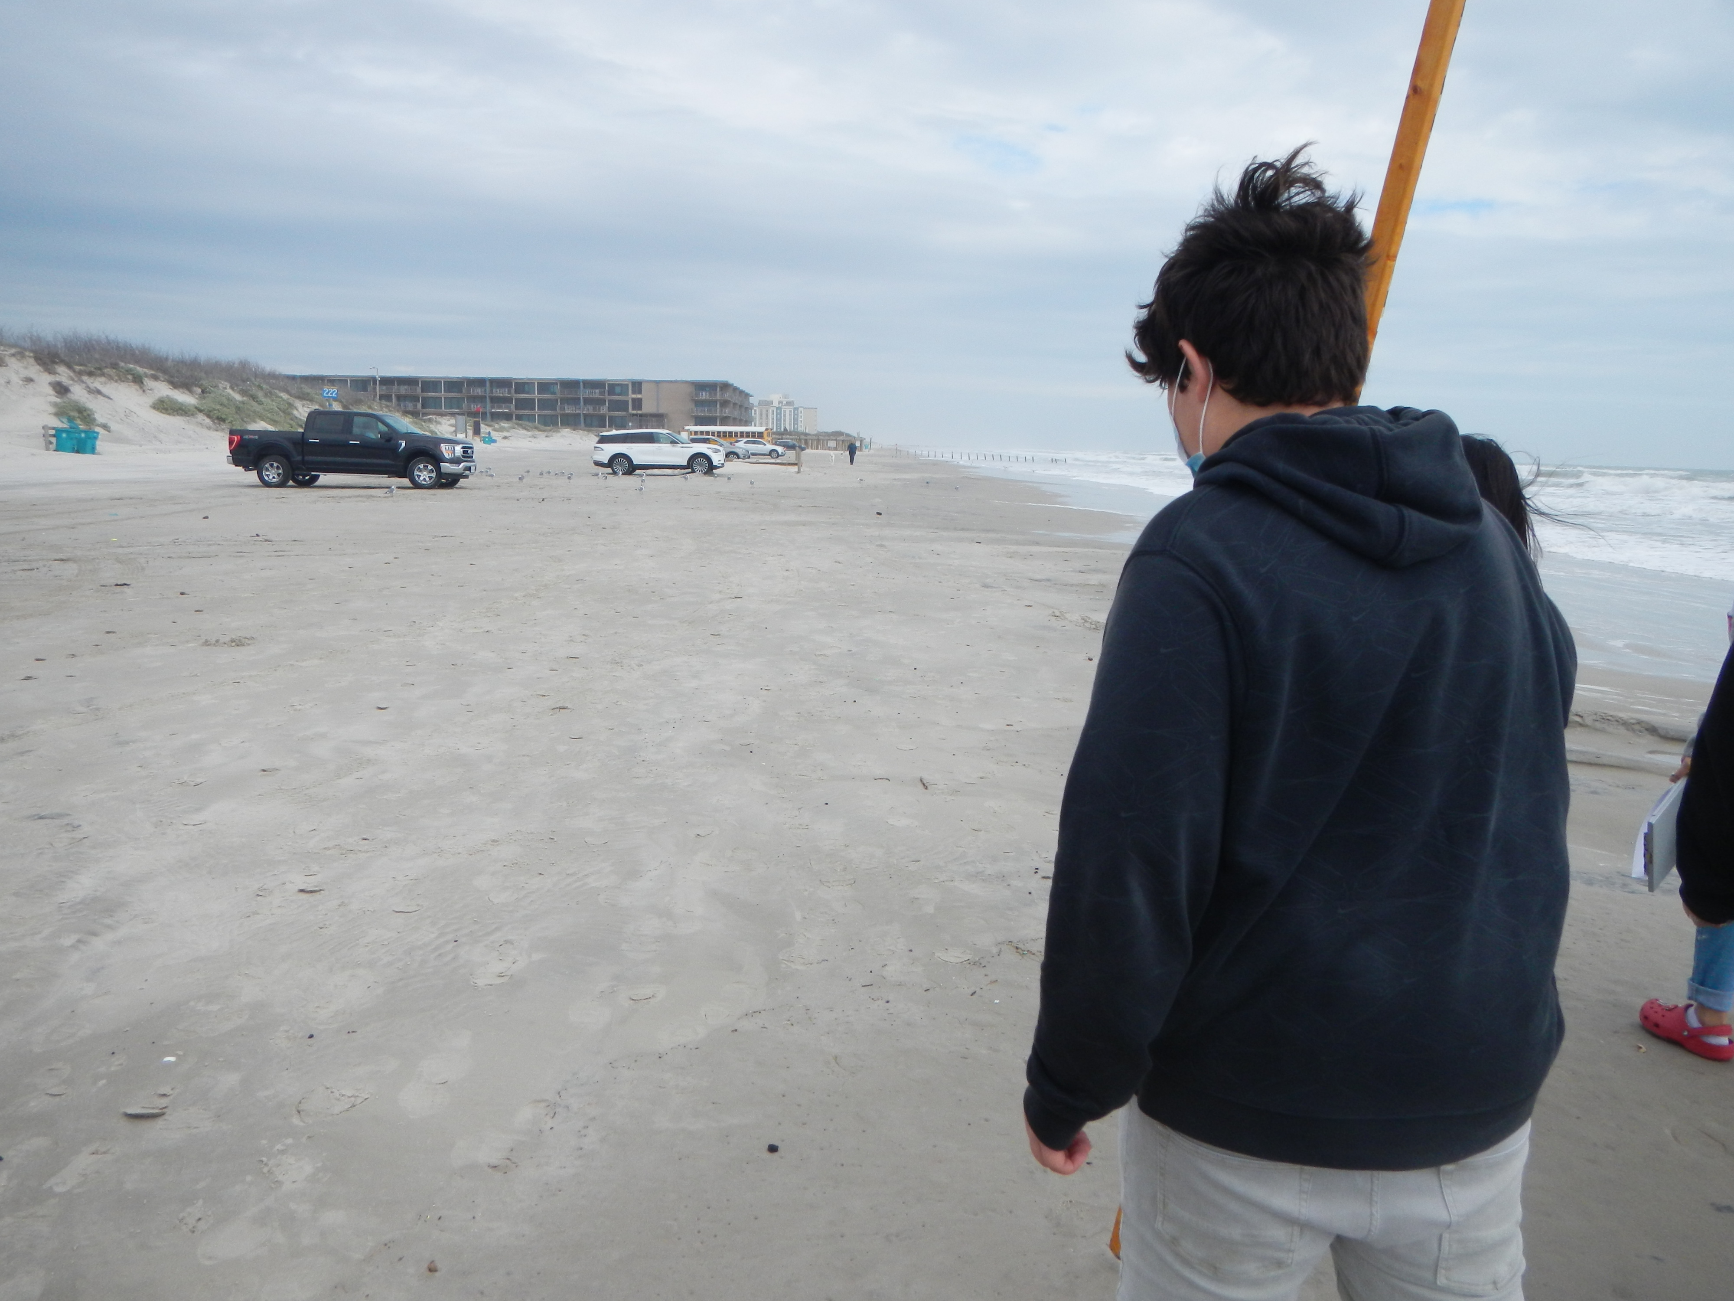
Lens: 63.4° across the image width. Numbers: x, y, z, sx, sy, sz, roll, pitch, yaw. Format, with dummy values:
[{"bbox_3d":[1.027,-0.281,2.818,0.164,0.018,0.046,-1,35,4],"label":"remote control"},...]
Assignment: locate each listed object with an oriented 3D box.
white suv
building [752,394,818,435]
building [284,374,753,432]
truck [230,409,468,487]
[{"bbox_3d":[-8.030,-7.680,54.500,5.060,1.770,2.050,1,8,-3],"label":"white suv"},{"bbox_3d":[-47.533,-130.769,779.456,44.000,23.500,20.000,1,8,0],"label":"building"},{"bbox_3d":[-61.294,-45.147,261.435,79.000,9.000,45.000,1,8,0],"label":"building"},{"bbox_3d":[-12.500,-4.950,34.550,5.880,1.960,2.080,2,8,2],"label":"truck"}]

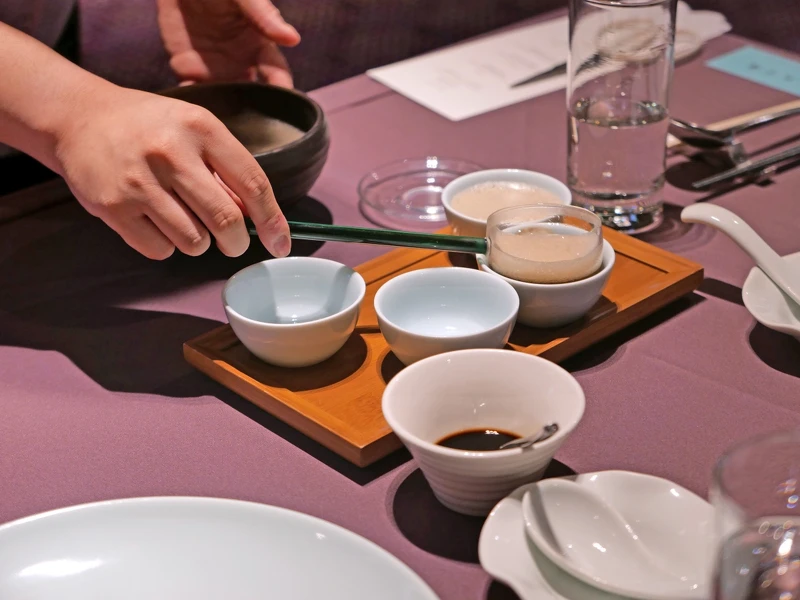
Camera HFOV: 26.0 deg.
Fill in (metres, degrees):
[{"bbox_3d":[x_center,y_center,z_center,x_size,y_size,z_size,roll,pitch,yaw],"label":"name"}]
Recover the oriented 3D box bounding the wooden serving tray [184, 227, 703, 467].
[{"bbox_3d":[0.032,0.012,1.032,0.283,0.019,0.151,-25,37,-37],"label":"wooden serving tray"}]

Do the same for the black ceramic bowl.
[{"bbox_3d":[-0.118,-0.094,1.188,0.138,0.062,0.138,-1,29,0],"label":"black ceramic bowl"}]

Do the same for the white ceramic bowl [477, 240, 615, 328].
[{"bbox_3d":[0.085,-0.010,1.022,0.081,0.038,0.081,-1,29,1],"label":"white ceramic bowl"}]

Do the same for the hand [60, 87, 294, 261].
[{"bbox_3d":[-0.130,-0.068,0.975,0.138,0.085,0.085,20,35,34],"label":"hand"}]

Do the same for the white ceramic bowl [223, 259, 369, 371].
[{"bbox_3d":[-0.059,0.011,0.987,0.081,0.038,0.081,-1,29,0],"label":"white ceramic bowl"}]

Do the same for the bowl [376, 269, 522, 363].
[{"bbox_3d":[0.026,0.018,0.973,0.081,0.038,0.081,-1,29,1],"label":"bowl"}]

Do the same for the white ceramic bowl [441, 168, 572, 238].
[{"bbox_3d":[0.067,-0.048,1.092,0.081,0.038,0.081,-1,29,1],"label":"white ceramic bowl"}]

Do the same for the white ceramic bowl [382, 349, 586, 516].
[{"bbox_3d":[0.043,0.074,0.883,0.102,0.053,0.102,-1,29,1],"label":"white ceramic bowl"}]

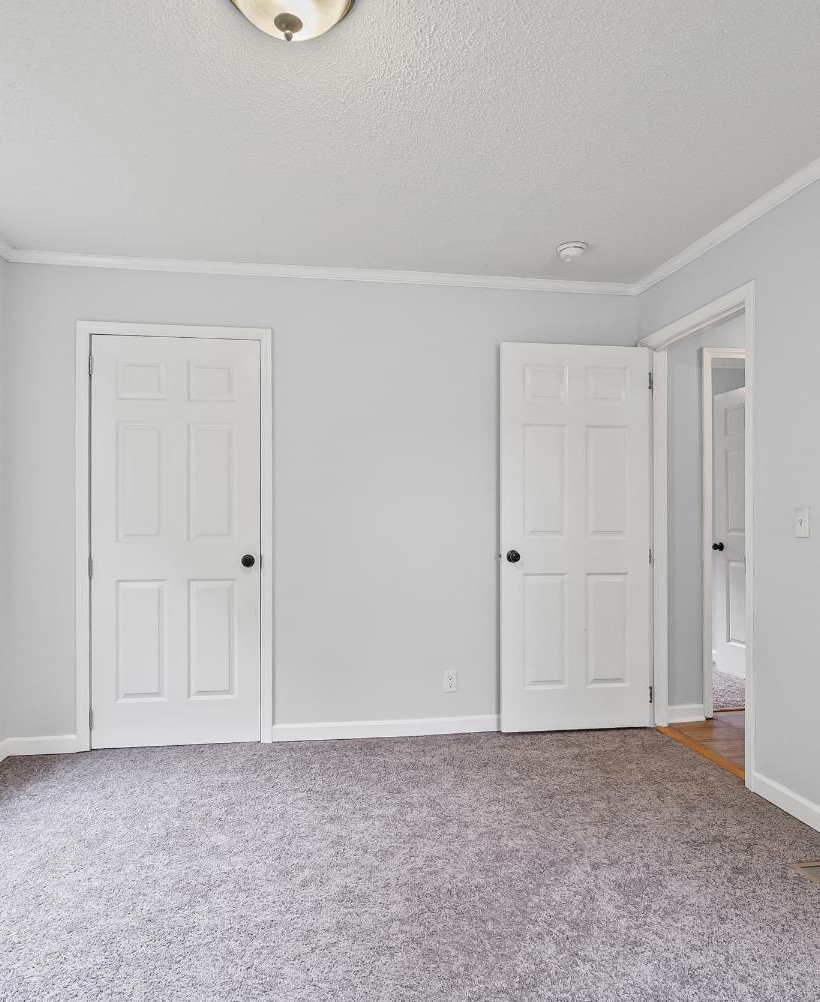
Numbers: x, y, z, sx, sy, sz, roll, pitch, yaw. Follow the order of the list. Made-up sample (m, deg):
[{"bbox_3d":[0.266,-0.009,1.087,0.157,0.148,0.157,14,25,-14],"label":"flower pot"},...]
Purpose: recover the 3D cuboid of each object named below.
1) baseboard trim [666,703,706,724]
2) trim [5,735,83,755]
[{"bbox_3d":[1.541,1.195,3.755,0.252,0.099,0.020,0,-1,-9],"label":"baseboard trim"},{"bbox_3d":[-1.774,1.179,3.217,0.335,0.089,0.020,0,-1,-9],"label":"trim"}]

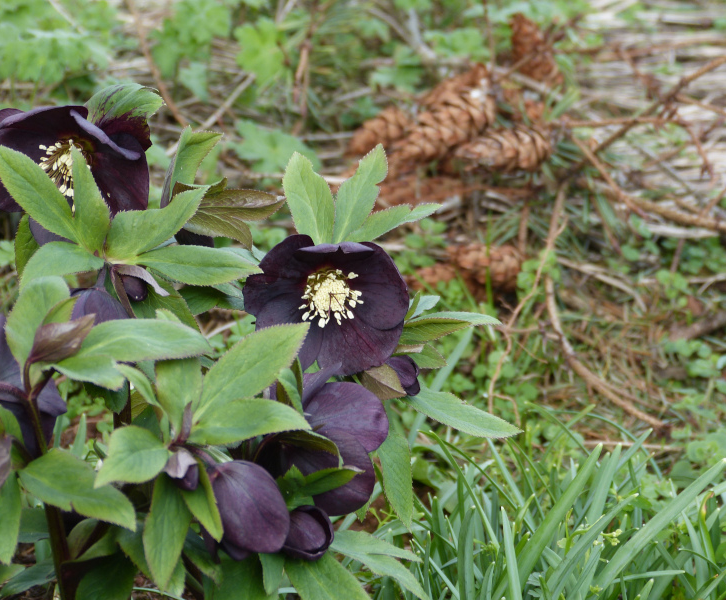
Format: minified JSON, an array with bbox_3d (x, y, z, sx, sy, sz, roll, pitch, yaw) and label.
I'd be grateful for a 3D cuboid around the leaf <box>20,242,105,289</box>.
[{"bbox_3d":[-0.125,-0.014,1.230,0.039,0.010,0.024,-21,34,-30],"label":"leaf"}]

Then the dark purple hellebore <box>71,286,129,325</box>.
[{"bbox_3d":[-0.112,0.008,1.270,0.029,0.029,0.029,8,59,6],"label":"dark purple hellebore"}]

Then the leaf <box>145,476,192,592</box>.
[{"bbox_3d":[-0.080,0.094,1.210,0.021,0.049,0.009,2,-6,6],"label":"leaf"}]

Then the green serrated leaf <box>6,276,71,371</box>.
[{"bbox_3d":[-0.143,0.010,1.310,0.024,0.045,0.016,12,-16,13],"label":"green serrated leaf"}]

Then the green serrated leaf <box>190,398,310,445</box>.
[{"bbox_3d":[-0.046,0.049,1.200,0.049,0.009,0.022,-9,48,9],"label":"green serrated leaf"}]

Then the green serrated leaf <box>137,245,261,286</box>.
[{"bbox_3d":[-0.069,-0.015,1.240,0.052,0.009,0.022,7,49,6],"label":"green serrated leaf"}]

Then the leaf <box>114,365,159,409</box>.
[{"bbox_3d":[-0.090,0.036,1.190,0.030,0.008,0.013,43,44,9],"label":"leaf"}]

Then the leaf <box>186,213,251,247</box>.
[{"bbox_3d":[-0.064,-0.031,1.285,0.034,0.008,0.019,25,40,-9],"label":"leaf"}]

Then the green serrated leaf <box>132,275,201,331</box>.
[{"bbox_3d":[-0.082,0.001,1.225,0.041,0.008,0.021,39,61,-3],"label":"green serrated leaf"}]

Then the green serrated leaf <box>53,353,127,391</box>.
[{"bbox_3d":[-0.120,0.032,1.295,0.041,0.009,0.018,13,48,29],"label":"green serrated leaf"}]

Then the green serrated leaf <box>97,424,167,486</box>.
[{"bbox_3d":[-0.101,0.068,1.290,0.042,0.010,0.023,-27,49,-36],"label":"green serrated leaf"}]

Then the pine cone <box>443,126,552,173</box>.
[{"bbox_3d":[0.077,-0.085,1.680,0.061,0.027,0.027,-3,33,-7],"label":"pine cone"}]

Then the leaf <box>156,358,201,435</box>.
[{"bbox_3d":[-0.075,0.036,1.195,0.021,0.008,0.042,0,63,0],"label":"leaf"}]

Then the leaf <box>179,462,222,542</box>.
[{"bbox_3d":[-0.071,0.088,1.300,0.017,0.008,0.038,-8,53,-38],"label":"leaf"}]

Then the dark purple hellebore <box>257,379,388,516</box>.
[{"bbox_3d":[-0.017,0.061,1.250,0.055,0.054,0.033,22,-8,38],"label":"dark purple hellebore"}]

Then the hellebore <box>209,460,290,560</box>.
[{"bbox_3d":[-0.050,0.093,1.305,0.032,0.034,0.042,-26,80,-40],"label":"hellebore"}]

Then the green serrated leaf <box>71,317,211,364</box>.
[{"bbox_3d":[-0.088,0.016,1.180,0.057,0.010,0.023,4,41,4],"label":"green serrated leaf"}]

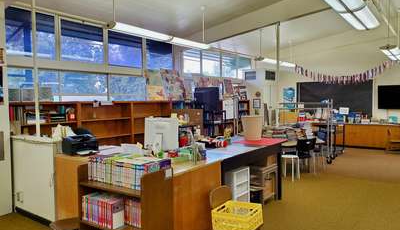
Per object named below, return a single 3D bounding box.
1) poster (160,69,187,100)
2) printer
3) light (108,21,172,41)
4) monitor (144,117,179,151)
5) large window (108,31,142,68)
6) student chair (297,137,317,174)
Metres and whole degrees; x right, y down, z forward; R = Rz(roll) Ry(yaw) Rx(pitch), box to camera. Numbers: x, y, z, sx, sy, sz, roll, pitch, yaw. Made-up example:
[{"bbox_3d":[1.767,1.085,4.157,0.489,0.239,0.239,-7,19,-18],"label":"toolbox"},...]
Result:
[{"bbox_3d":[-0.653,-0.716,7.330,0.030,0.760,0.690,-16,-7,37],"label":"poster"},{"bbox_3d":[-1.590,0.401,4.026,0.260,0.215,0.380,1,3,38],"label":"printer"},{"bbox_3d":[-0.941,-1.331,4.902,0.290,0.110,1.220,1,3,38],"label":"light"},{"bbox_3d":[-0.474,0.271,3.759,0.420,0.460,0.170,0,2,15],"label":"monitor"},{"bbox_3d":[-1.639,-1.427,6.690,0.080,0.674,0.957,1,3,38],"label":"large window"},{"bbox_3d":[2.313,0.861,6.526,0.410,0.740,0.420,-1,2,2],"label":"student chair"}]

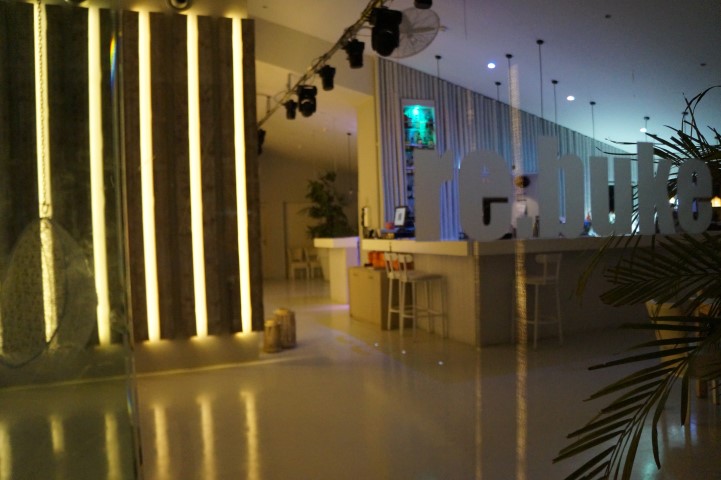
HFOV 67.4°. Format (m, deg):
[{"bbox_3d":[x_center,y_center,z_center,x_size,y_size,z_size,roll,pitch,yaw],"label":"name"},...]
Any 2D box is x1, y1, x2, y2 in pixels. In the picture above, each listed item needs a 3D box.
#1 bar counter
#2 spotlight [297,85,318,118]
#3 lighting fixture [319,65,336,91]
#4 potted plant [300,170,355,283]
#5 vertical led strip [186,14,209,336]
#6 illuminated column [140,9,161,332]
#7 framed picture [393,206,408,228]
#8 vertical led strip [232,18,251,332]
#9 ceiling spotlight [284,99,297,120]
[{"bbox_3d":[1.944,0.542,7.802,2.950,1.150,3.100,-2,1,-25],"label":"bar counter"},{"bbox_3d":[-0.725,-1.911,7.422,0.290,0.430,0.280,-1,1,0],"label":"spotlight"},{"bbox_3d":[-0.396,-1.961,6.531,0.210,0.310,0.230,-1,1,0],"label":"lighting fixture"},{"bbox_3d":[-0.728,-0.330,12.300,1.250,2.450,1.250,-1,1,0],"label":"potted plant"},{"bbox_3d":[-1.505,-0.584,5.022,0.105,3.000,0.060,-2,1,-18],"label":"vertical led strip"},{"bbox_3d":[-1.996,-0.596,5.120,0.105,3.116,0.080,-2,1,-17],"label":"illuminated column"},{"bbox_3d":[0.599,-0.337,8.100,0.210,0.300,0.040,-1,-14,25],"label":"framed picture"},{"bbox_3d":[-1.173,-0.632,5.365,0.105,3.112,0.080,-2,1,-17],"label":"vertical led strip"},{"bbox_3d":[-1.057,-1.974,8.195,0.180,0.310,0.210,-1,1,0],"label":"ceiling spotlight"}]

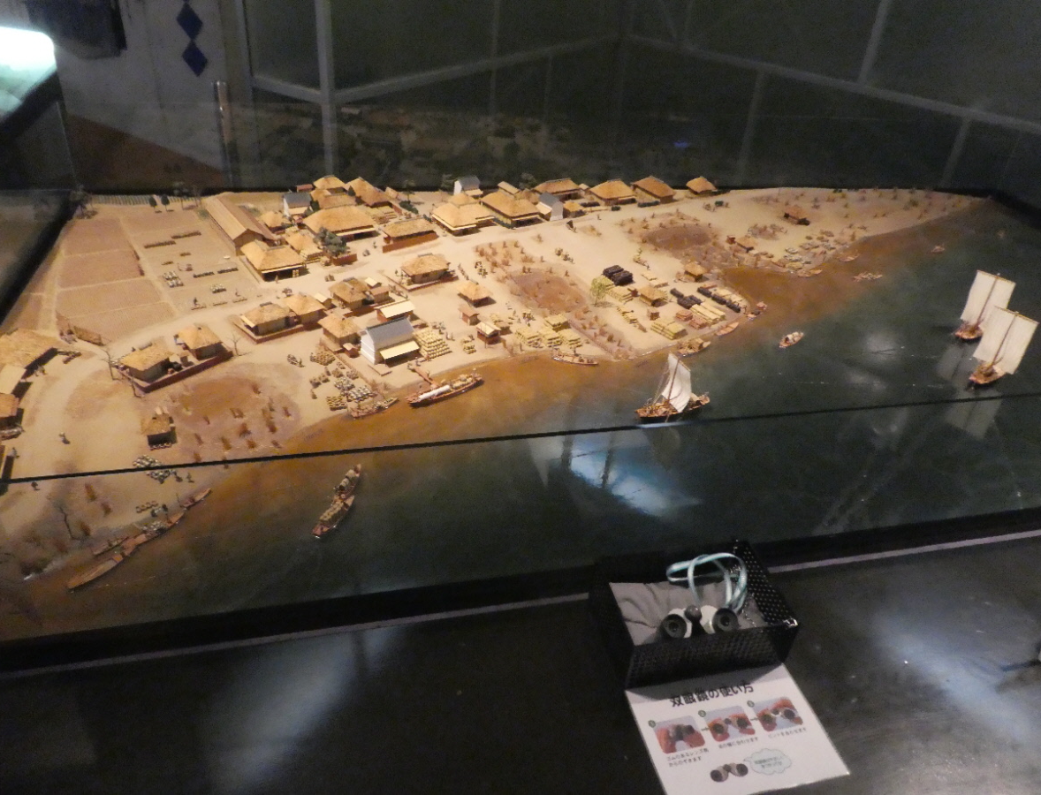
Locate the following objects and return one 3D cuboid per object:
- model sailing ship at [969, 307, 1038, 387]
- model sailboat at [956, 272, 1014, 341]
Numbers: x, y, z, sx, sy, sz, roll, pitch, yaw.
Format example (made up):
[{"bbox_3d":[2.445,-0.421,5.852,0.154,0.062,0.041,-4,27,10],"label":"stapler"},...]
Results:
[{"bbox_3d":[1.101,-0.118,1.680,0.190,0.160,0.098,-16,37,-29],"label":"model sailing ship"},{"bbox_3d":[1.075,-0.211,1.712,0.150,0.145,0.084,-16,38,-27],"label":"model sailboat"}]

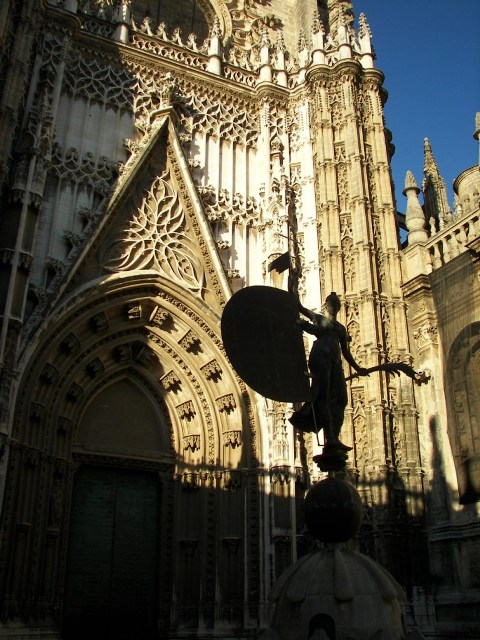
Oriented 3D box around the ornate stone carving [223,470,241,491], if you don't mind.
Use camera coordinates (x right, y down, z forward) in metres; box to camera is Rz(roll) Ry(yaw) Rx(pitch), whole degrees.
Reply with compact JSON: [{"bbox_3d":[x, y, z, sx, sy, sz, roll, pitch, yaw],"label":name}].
[{"bbox_3d":[-0.361,6.754,28.274,0.720,0.680,0.500,-4,-24,9],"label":"ornate stone carving"}]

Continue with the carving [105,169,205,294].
[{"bbox_3d":[-3.518,-4.066,28.798,4.350,6.200,0.450,11,-28,-21],"label":"carving"}]

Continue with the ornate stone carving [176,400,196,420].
[{"bbox_3d":[-2.402,4.040,29.880,0.720,0.620,0.500,-19,-14,4],"label":"ornate stone carving"}]

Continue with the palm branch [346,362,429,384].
[{"bbox_3d":[3.055,1.105,13.882,1.700,0.420,0.350,-3,-24,8],"label":"palm branch"}]

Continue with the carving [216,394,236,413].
[{"bbox_3d":[-0.598,3.657,29.503,0.720,0.620,0.500,-18,-15,5],"label":"carving"}]

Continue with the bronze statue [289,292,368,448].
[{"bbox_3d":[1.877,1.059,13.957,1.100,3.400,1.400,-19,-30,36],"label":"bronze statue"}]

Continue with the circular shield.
[{"bbox_3d":[0.502,0.482,13.100,1.900,2.400,0.300,13,-29,-25],"label":"circular shield"}]

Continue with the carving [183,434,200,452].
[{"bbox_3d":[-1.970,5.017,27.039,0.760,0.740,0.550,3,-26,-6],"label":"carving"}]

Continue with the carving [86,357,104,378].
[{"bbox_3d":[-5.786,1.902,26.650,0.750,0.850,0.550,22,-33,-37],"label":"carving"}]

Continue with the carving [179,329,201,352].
[{"bbox_3d":[-2.258,0.917,29.758,0.750,0.680,0.500,-38,0,2],"label":"carving"}]

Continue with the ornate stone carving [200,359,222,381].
[{"bbox_3d":[-1.274,2.191,29.761,0.750,0.650,0.500,-29,-6,3],"label":"ornate stone carving"}]

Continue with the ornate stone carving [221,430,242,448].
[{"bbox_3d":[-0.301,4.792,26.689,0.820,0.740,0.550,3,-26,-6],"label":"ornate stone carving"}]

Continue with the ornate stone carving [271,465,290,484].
[{"bbox_3d":[1.551,5.917,25.493,0.820,0.780,0.550,9,-27,-17],"label":"ornate stone carving"}]

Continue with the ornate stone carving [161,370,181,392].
[{"bbox_3d":[-3.134,2.774,30.018,0.720,0.640,0.500,-35,-2,2],"label":"ornate stone carving"}]

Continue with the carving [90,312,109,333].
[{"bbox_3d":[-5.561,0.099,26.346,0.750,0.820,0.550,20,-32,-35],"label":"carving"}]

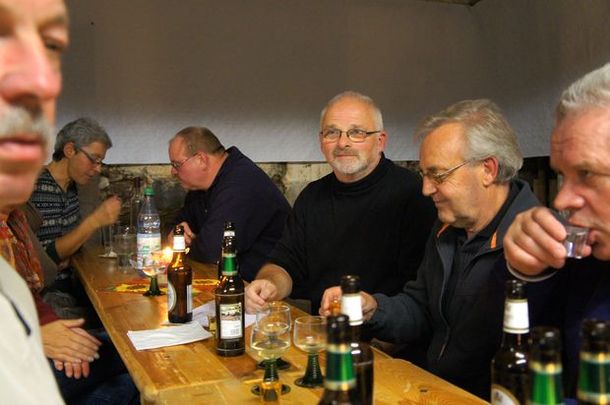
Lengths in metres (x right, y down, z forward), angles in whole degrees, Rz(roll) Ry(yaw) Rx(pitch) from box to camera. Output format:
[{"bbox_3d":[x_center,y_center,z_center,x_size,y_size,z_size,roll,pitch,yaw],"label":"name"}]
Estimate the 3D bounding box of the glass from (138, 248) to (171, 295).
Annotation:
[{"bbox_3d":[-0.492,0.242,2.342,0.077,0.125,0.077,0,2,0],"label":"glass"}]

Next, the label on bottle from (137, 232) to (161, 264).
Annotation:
[{"bbox_3d":[-0.588,0.166,2.684,0.086,0.128,0.075,0,2,-12],"label":"label on bottle"}]

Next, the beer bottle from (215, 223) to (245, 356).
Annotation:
[{"bbox_3d":[-0.167,0.204,1.610,0.068,0.262,0.068,0,2,0],"label":"beer bottle"}]

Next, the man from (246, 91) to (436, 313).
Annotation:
[{"bbox_3d":[0.070,0.391,1.938,0.660,1.360,0.720,2,3,38],"label":"man"}]

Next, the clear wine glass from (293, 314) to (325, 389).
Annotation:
[{"bbox_3d":[0.018,0.284,1.373,0.076,0.121,0.076,0,2,0],"label":"clear wine glass"}]

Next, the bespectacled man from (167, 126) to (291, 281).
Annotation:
[{"bbox_3d":[-0.250,0.396,2.568,0.750,1.300,0.620,-1,3,-23],"label":"bespectacled man"}]

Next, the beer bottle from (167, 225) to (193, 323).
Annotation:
[{"bbox_3d":[-0.338,0.191,1.939,0.068,0.260,0.068,0,2,0],"label":"beer bottle"}]

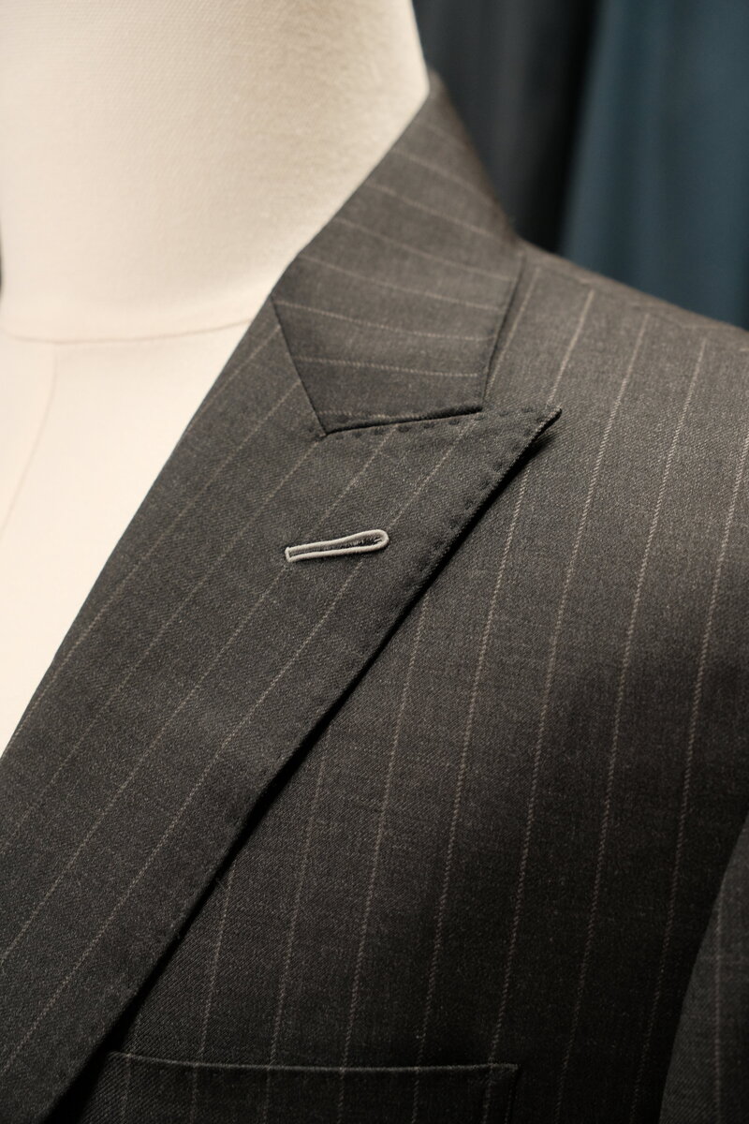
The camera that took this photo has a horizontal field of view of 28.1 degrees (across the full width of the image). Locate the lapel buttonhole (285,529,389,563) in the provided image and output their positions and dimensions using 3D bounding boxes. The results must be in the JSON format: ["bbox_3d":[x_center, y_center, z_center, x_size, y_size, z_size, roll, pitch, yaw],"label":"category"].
[{"bbox_3d":[-0.010,-0.004,0.380,0.028,0.005,0.002,-10,-21,19],"label":"lapel buttonhole"}]

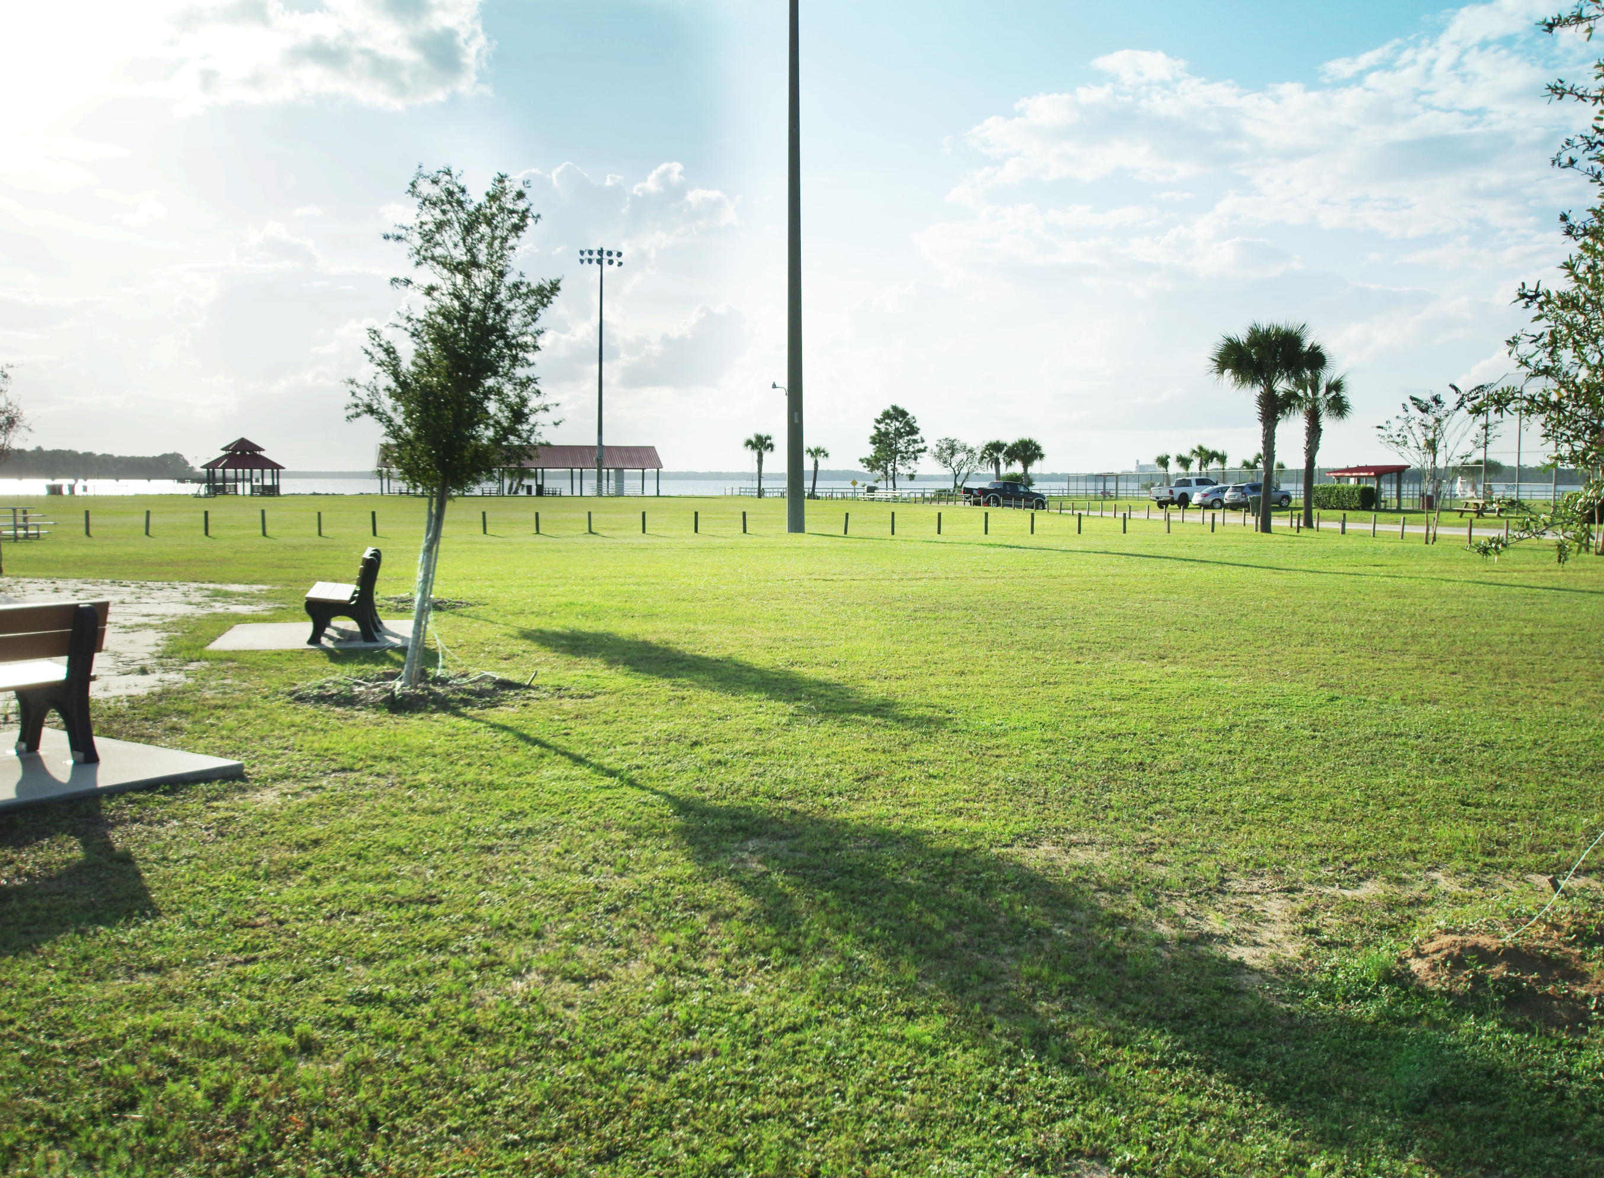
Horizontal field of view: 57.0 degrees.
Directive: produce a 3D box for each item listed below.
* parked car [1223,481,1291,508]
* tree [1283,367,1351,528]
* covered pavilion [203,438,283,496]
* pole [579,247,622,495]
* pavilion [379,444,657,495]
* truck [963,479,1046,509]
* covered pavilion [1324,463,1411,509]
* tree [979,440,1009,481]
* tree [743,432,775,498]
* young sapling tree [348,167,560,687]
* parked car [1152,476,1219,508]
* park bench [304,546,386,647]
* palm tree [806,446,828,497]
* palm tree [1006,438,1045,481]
[{"bbox_3d":[28.527,-5.748,92.178,4.420,1.660,1.810,-3,5,-37],"label":"parked car"},{"bbox_3d":[18.451,-5.085,53.000,2.600,5.780,2.600,0,4,0],"label":"tree"},{"bbox_3d":[-54.901,-11.973,145.000,7.900,5.700,7.900,0,4,0],"label":"covered pavilion"},{"bbox_3d":[-19.363,-20.803,141.311,4.000,23.900,0.900,0,4,0],"label":"pole"},{"bbox_3d":[-28.525,-11.943,149.723,28.300,4.950,12.300,-1,4,-13],"label":"pavilion"},{"bbox_3d":[13.149,-6.039,95.000,5.800,1.900,2.000,-2,5,-31],"label":"truck"},{"bbox_3d":[37.979,-6.766,98.761,4.000,2.850,3.600,-3,5,-37],"label":"covered pavilion"},{"bbox_3d":[18.209,-11.354,139.787,2.800,5.700,2.800,0,4,0],"label":"tree"},{"bbox_3d":[-3.904,-11.427,136.639,2.800,6.100,2.800,0,4,0],"label":"tree"},{"bbox_3d":[-2.544,-1.186,10.800,1.550,3.790,1.500,0,4,0],"label":"young sapling tree"},{"bbox_3d":[24.403,-5.948,91.501,5.800,1.950,2.020,-3,5,-33],"label":"parked car"},{"bbox_3d":[-4.694,0.040,15.216,0.700,0.840,1.820,-1,4,-15],"label":"park bench"},{"bbox_3d":[1.323,-10.500,132.958,2.150,4.850,2.150,0,4,0],"label":"palm tree"},{"bbox_3d":[19.094,-10.109,126.000,3.400,5.540,3.400,0,4,0],"label":"palm tree"}]

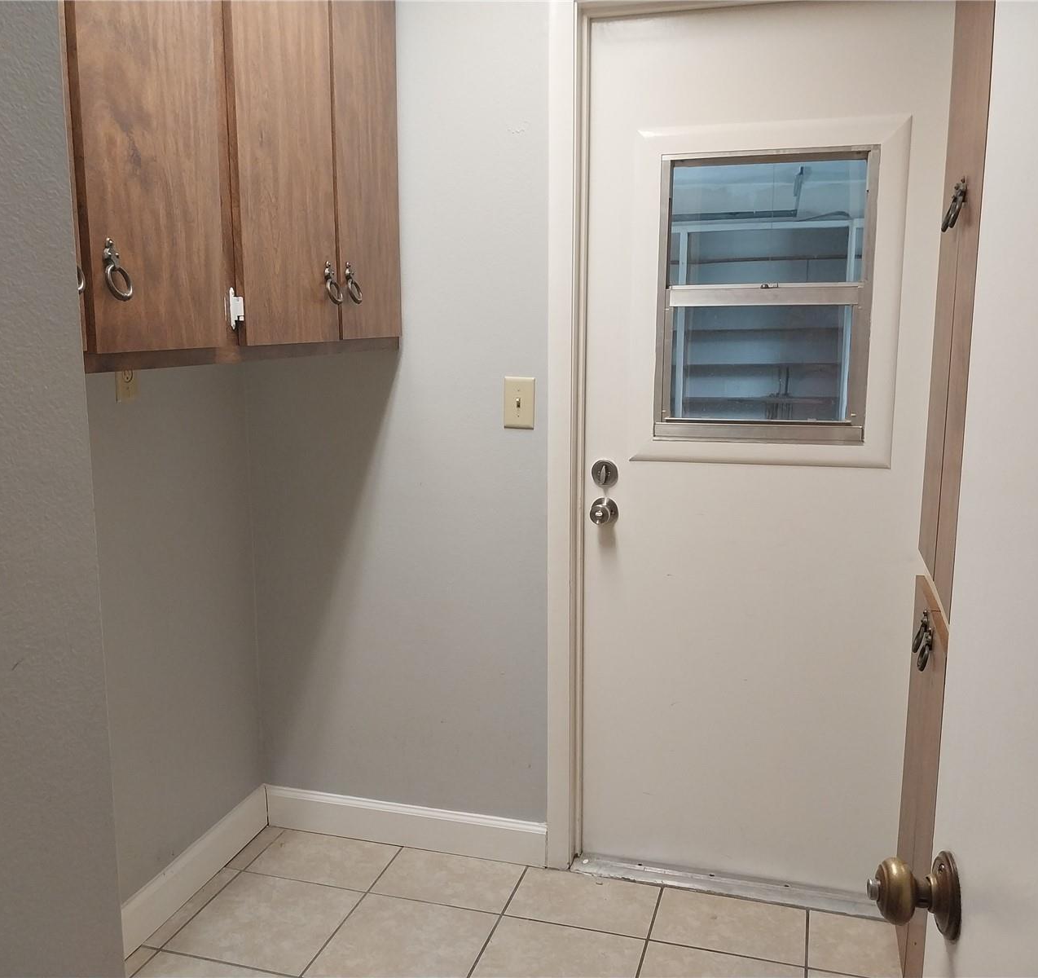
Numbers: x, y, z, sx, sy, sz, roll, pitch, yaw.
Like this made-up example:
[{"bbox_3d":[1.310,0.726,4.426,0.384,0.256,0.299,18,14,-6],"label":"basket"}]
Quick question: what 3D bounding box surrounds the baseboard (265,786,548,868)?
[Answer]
[{"bbox_3d":[-0.306,0.867,2.533,0.781,0.119,0.014,2,9,15],"label":"baseboard"}]

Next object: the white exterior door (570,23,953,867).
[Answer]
[{"bbox_3d":[0.543,-0.052,2.232,0.800,1.987,0.044,2,9,15],"label":"white exterior door"}]

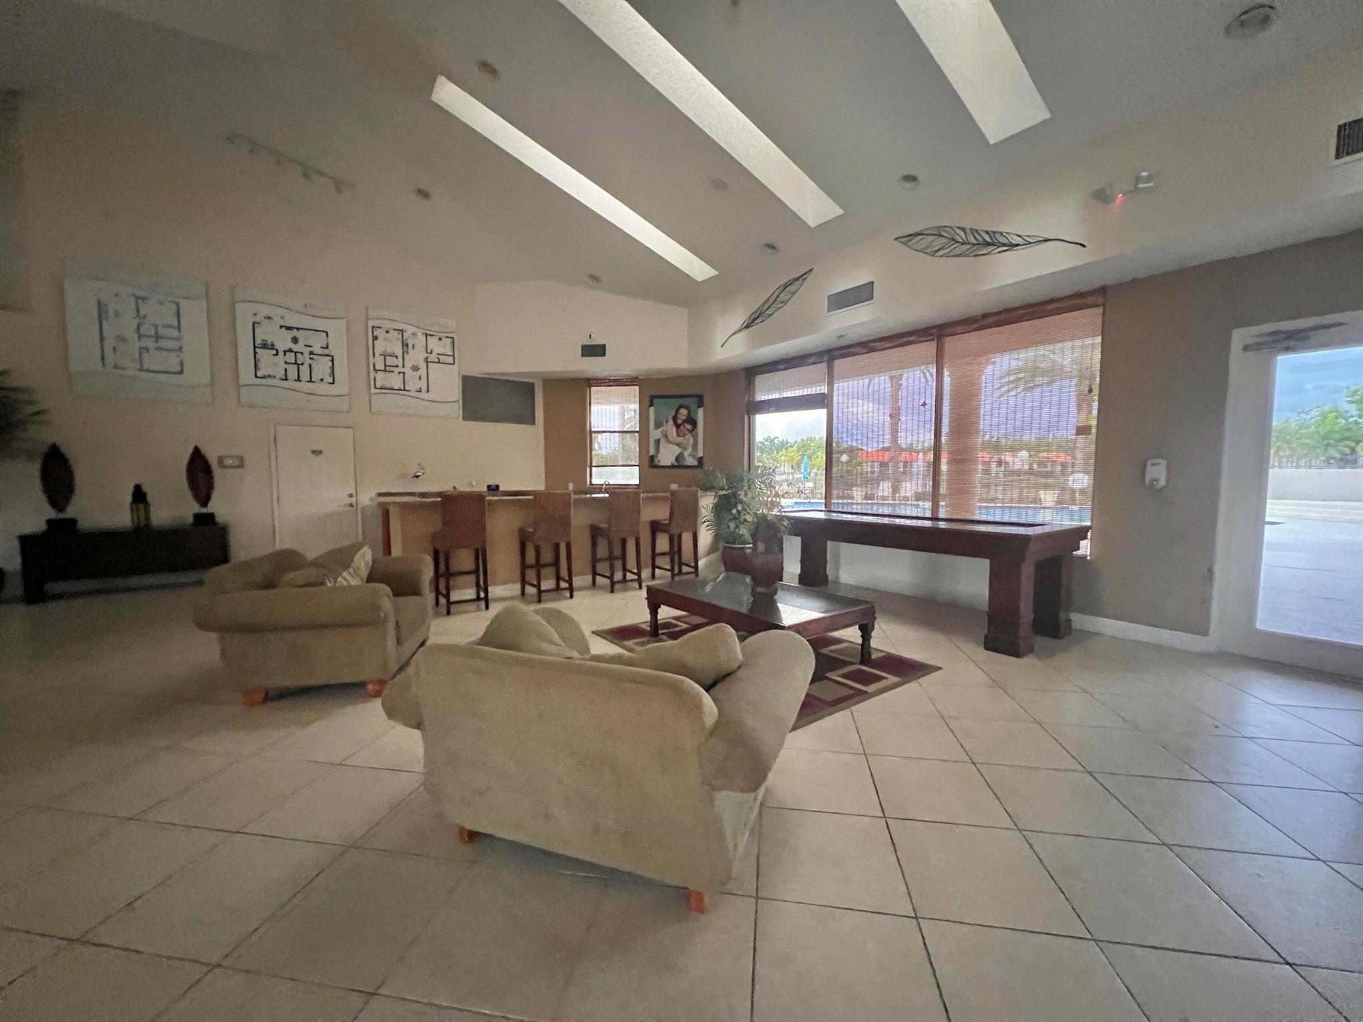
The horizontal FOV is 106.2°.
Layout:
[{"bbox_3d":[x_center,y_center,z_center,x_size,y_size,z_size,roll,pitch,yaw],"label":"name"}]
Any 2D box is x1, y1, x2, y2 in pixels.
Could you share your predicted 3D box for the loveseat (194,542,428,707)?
[{"bbox_3d":[-2.328,0.727,3.547,0.880,0.820,1.360,-1,4,-11],"label":"loveseat"}]

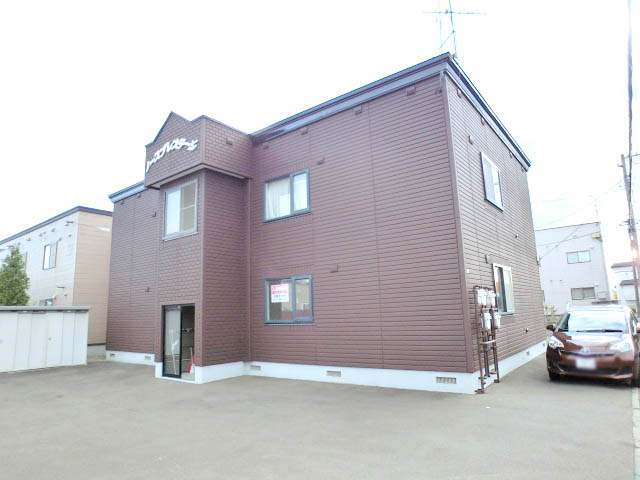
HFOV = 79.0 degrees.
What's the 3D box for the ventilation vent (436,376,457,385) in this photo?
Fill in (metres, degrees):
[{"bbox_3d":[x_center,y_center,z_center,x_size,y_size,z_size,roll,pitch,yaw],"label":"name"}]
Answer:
[{"bbox_3d":[2.466,2.765,7.617,0.388,0.112,0.050,-9,-12,34],"label":"ventilation vent"}]

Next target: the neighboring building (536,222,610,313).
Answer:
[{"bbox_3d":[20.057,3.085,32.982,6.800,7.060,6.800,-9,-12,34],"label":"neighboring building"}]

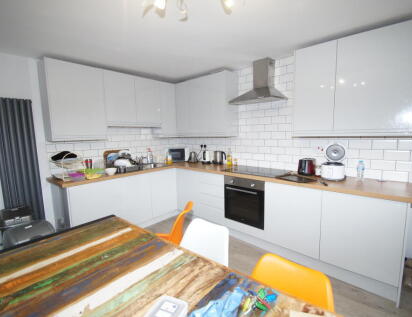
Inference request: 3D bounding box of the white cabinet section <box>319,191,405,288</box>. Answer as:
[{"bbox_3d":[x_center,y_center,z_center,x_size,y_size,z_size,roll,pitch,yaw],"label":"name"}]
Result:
[{"bbox_3d":[1.560,0.672,2.007,0.589,0.721,0.571,5,9,41],"label":"white cabinet section"}]

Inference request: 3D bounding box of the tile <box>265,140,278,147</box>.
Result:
[{"bbox_3d":[0.941,-0.227,2.868,0.200,0.102,0.010,5,9,42],"label":"tile"}]

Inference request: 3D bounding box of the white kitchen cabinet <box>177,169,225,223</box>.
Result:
[{"bbox_3d":[0.071,0.551,3.355,1.039,0.760,0.585,5,9,42],"label":"white kitchen cabinet"}]

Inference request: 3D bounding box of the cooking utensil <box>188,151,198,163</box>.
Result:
[{"bbox_3d":[-0.240,-0.036,3.689,0.170,0.210,0.150,1,8,17],"label":"cooking utensil"}]

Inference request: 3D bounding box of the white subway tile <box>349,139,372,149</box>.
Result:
[{"bbox_3d":[1.695,-0.164,2.191,0.200,0.102,0.010,5,9,42],"label":"white subway tile"}]

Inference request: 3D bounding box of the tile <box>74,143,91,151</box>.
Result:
[{"bbox_3d":[-1.767,-0.166,2.837,0.010,0.100,0.200,5,10,41],"label":"tile"}]

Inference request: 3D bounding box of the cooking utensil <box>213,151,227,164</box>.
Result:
[{"bbox_3d":[0.224,-0.014,3.369,0.215,0.230,0.165,1,8,17],"label":"cooking utensil"}]

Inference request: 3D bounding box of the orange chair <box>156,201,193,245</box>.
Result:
[{"bbox_3d":[-0.405,0.834,1.962,0.530,0.820,0.470,-1,7,2],"label":"orange chair"}]

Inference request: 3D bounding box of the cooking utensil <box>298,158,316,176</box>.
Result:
[{"bbox_3d":[1.245,0.102,2.433,0.180,0.197,0.230,5,10,41],"label":"cooking utensil"}]

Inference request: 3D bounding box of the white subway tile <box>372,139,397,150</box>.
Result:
[{"bbox_3d":[1.846,-0.151,2.056,0.200,0.102,0.010,5,9,42],"label":"white subway tile"}]

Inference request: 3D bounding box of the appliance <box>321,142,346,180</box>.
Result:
[{"bbox_3d":[1.430,0.033,2.215,0.240,0.370,0.265,5,9,42],"label":"appliance"}]

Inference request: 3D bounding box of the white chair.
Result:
[{"bbox_3d":[-0.117,0.899,1.346,0.460,0.820,0.530,4,9,39],"label":"white chair"}]

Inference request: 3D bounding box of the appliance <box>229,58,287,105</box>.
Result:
[{"bbox_3d":[0.694,-1.008,2.623,0.600,0.540,0.490,5,10,41],"label":"appliance"}]

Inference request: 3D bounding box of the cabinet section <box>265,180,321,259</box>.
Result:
[{"bbox_3d":[1.118,0.633,2.396,0.592,0.721,0.571,5,9,41],"label":"cabinet section"}]

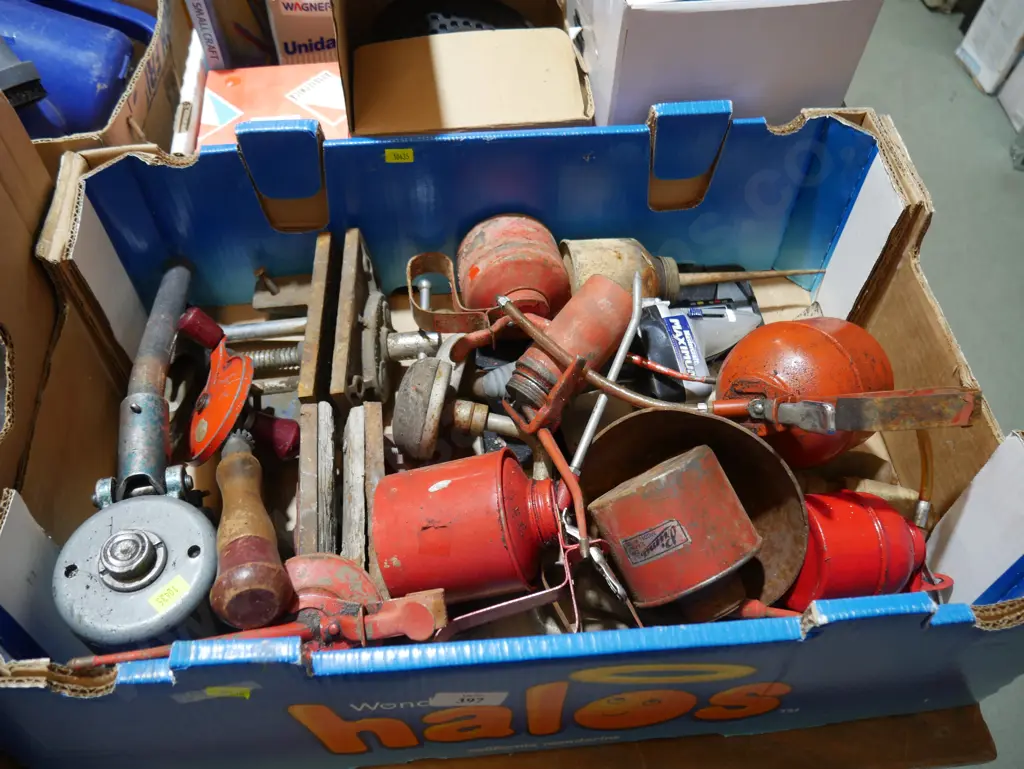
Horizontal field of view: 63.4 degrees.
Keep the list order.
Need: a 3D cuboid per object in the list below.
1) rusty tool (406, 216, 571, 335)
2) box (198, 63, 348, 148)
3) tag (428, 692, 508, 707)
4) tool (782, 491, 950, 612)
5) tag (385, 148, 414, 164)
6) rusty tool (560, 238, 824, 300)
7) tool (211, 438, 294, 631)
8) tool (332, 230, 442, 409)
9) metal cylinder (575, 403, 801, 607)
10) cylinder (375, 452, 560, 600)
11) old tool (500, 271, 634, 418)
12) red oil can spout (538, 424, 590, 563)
[{"bbox_3d":[-0.019,-0.078,0.679,0.134,0.091,0.088,-4,55,-4],"label":"rusty tool"},{"bbox_3d":[-0.211,-0.217,0.759,0.130,0.070,0.150,-4,54,-4],"label":"box"},{"bbox_3d":[-0.023,0.170,0.446,0.040,0.024,0.001,4,52,-14],"label":"tag"},{"bbox_3d":[0.232,0.112,0.555,0.108,0.083,0.083,-1,79,8],"label":"tool"},{"bbox_3d":[-0.086,-0.176,0.637,0.021,0.013,0.001,-4,54,-4],"label":"tag"},{"bbox_3d":[0.156,-0.091,0.706,0.232,0.068,0.068,-4,55,-4],"label":"rusty tool"},{"bbox_3d":[-0.172,0.084,0.534,0.046,0.046,0.158,-14,38,-11],"label":"tool"},{"bbox_3d":[-0.095,-0.036,0.651,0.078,0.085,0.162,-3,55,-3],"label":"tool"},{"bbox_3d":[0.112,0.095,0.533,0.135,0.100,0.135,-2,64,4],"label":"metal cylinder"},{"bbox_3d":[-0.029,0.093,0.550,0.124,0.091,0.091,-13,91,13],"label":"cylinder"},{"bbox_3d":[0.042,-0.032,0.610,0.049,0.049,0.116,42,69,1],"label":"old tool"},{"bbox_3d":[0.035,0.068,0.530,0.018,0.011,0.091,-13,60,-10],"label":"red oil can spout"}]

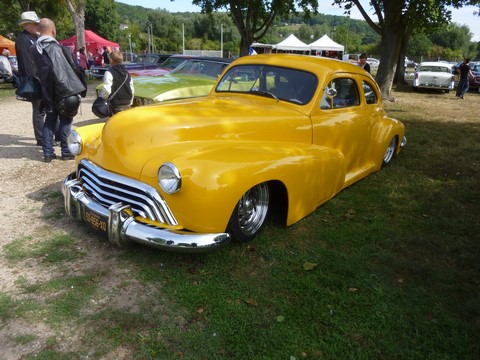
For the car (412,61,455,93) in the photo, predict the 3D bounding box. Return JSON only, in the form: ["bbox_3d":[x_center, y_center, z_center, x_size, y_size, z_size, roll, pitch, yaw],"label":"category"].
[{"bbox_3d":[11.422,-6.014,20.123,1.950,1.530,5.150,12,22,28],"label":"car"}]

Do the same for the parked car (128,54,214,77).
[{"bbox_3d":[-1.620,-3.771,12.625,1.900,1.350,4.950,17,25,38],"label":"parked car"}]

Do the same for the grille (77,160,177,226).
[{"bbox_3d":[-0.981,0.062,2.611,1.320,0.300,0.240,17,25,38],"label":"grille"}]

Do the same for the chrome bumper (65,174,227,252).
[{"bbox_3d":[-0.945,0.199,2.706,1.880,0.300,0.480,17,25,38],"label":"chrome bumper"}]

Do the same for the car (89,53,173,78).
[{"bbox_3d":[-3.819,-4.930,15.684,1.920,1.330,4.950,17,25,38],"label":"car"}]

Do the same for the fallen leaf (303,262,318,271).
[{"bbox_3d":[0.489,0.600,2.407,0.100,0.020,0.080,2,19,0],"label":"fallen leaf"}]

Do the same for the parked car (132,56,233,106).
[{"bbox_3d":[-0.211,-1.838,7.355,1.930,1.350,5.100,17,25,38],"label":"parked car"}]

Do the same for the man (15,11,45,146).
[{"bbox_3d":[-2.932,-1.387,5.074,0.380,1.880,0.520,15,23,35],"label":"man"}]

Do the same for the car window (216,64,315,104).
[{"bbox_3d":[0.214,-1.031,3.646,1.200,0.340,0.340,17,25,38],"label":"car window"}]

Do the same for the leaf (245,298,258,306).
[{"bbox_3d":[0.067,0.718,2.033,0.085,0.020,0.060,17,25,38],"label":"leaf"}]

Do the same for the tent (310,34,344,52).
[{"bbox_3d":[7.247,-10.278,29.102,3.000,3.400,3.000,3,19,5],"label":"tent"}]

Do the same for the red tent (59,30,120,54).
[{"bbox_3d":[-11.462,-9.827,26.503,3.400,3.300,3.000,12,22,28],"label":"red tent"}]

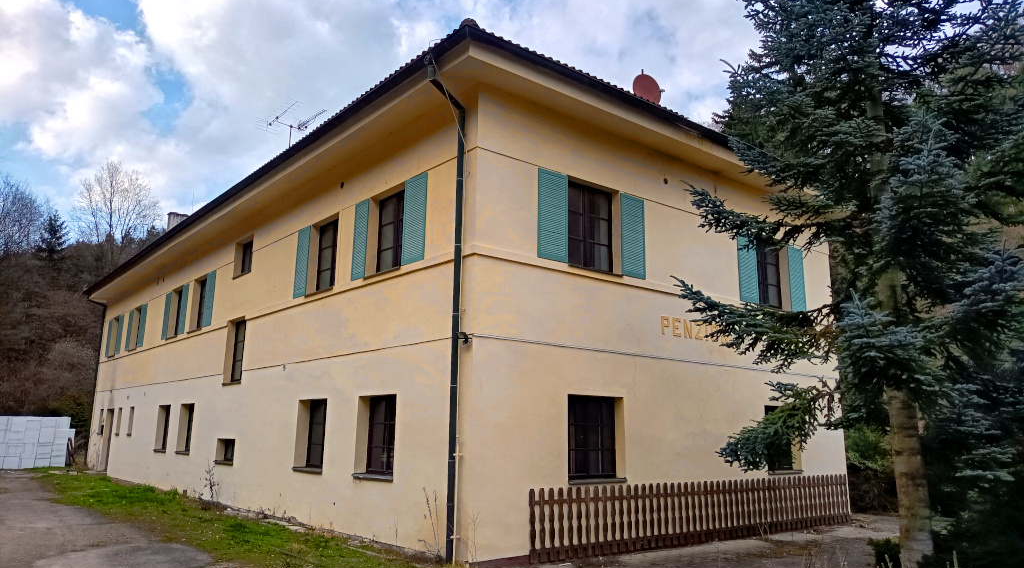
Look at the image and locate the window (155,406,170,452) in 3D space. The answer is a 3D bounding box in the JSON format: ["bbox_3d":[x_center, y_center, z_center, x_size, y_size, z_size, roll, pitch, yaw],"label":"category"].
[{"bbox_3d":[-9.788,4.098,20.218,0.180,1.240,1.140,11,-16,-40],"label":"window"}]

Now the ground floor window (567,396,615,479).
[{"bbox_3d":[1.243,2.399,11.096,1.190,1.260,0.180,10,-15,-36],"label":"ground floor window"}]

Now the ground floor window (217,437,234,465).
[{"bbox_3d":[-6.458,3.837,16.336,0.180,0.500,1.140,11,-16,-40],"label":"ground floor window"}]

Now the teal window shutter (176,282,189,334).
[{"bbox_3d":[-9.310,0.720,20.165,0.050,1.440,0.600,11,-16,-40],"label":"teal window shutter"}]

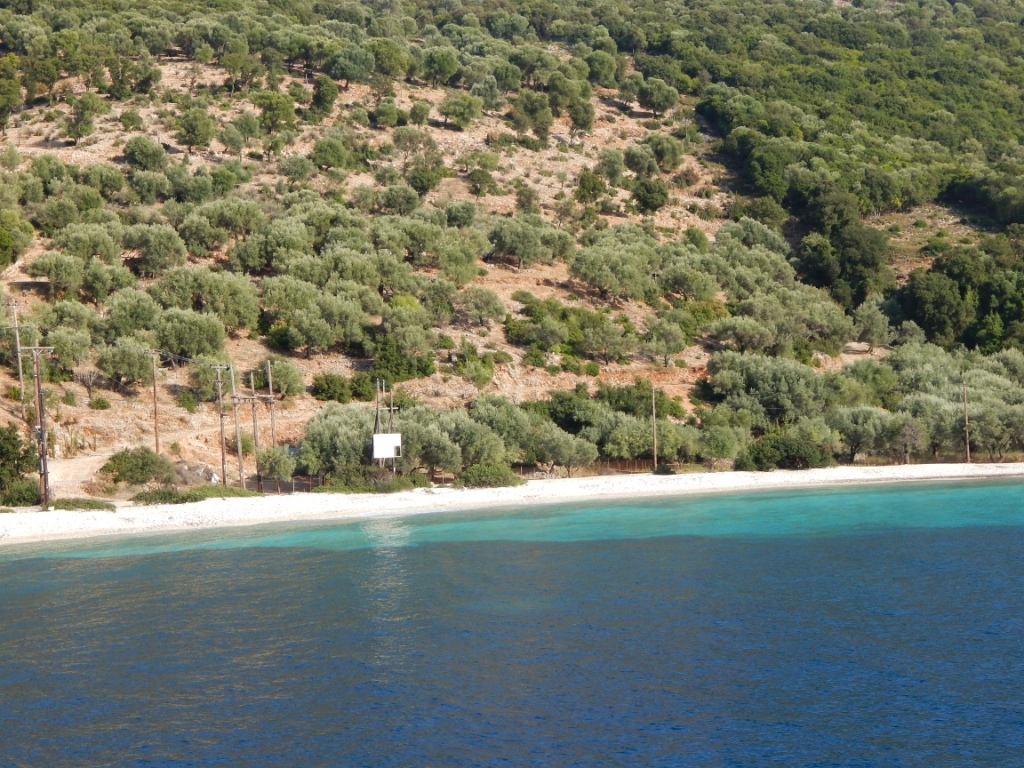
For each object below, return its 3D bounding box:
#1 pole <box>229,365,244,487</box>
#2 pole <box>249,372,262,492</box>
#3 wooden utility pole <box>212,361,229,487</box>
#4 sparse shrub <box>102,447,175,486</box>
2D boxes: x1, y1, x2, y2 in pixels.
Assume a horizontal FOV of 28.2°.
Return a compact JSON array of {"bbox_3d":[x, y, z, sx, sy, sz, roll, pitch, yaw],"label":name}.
[{"bbox_3d":[-21.478,3.320,160.000,0.320,9.910,0.320,-6,3,0],"label":"pole"},{"bbox_3d":[-19.734,3.750,157.500,0.320,9.380,0.320,-4,3,0],"label":"pole"},{"bbox_3d":[-23.013,3.341,162.000,1.400,9.640,0.300,-4,3,-17],"label":"wooden utility pole"},{"bbox_3d":[-30.193,6.669,165.000,5.700,2.900,4.600,-3,3,0],"label":"sparse shrub"}]

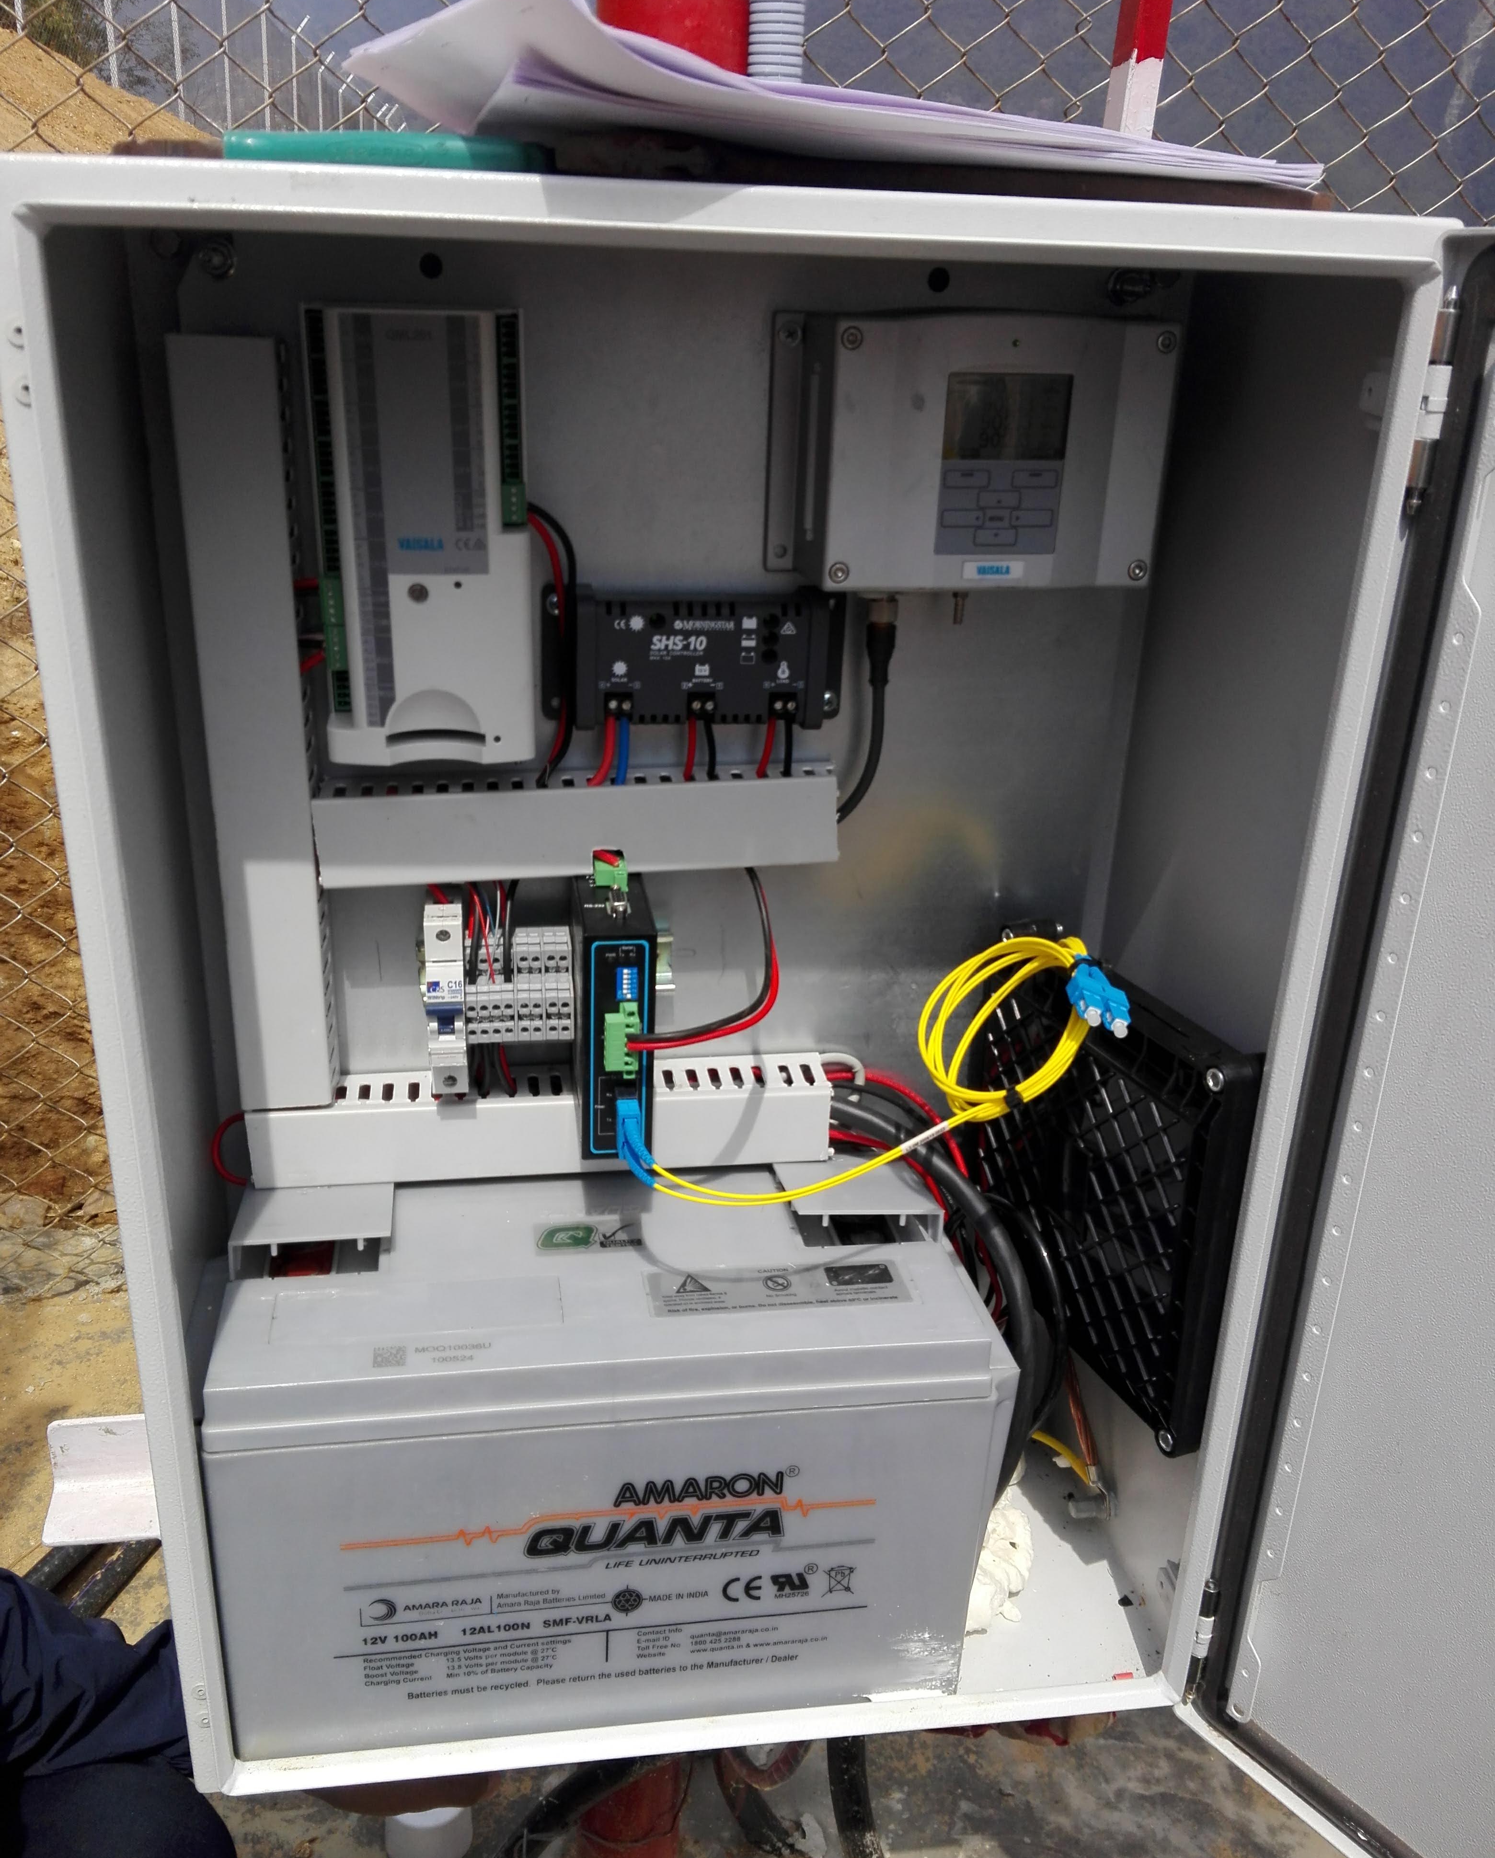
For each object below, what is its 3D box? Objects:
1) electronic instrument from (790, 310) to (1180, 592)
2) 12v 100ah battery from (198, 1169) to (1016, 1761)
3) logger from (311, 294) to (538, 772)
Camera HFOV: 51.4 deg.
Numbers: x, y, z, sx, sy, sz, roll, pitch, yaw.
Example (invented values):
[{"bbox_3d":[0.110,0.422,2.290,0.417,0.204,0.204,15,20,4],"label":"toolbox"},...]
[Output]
[{"bbox_3d":[0.104,-0.222,0.722,0.158,0.118,0.071,-1,22,-8],"label":"electronic instrument"},{"bbox_3d":[-0.078,0.272,0.847,0.399,0.240,0.174,-1,22,-8],"label":"12v 100ah battery"},{"bbox_3d":[-0.146,-0.177,0.710,0.094,0.199,0.050,-1,23,-8],"label":"logger"}]

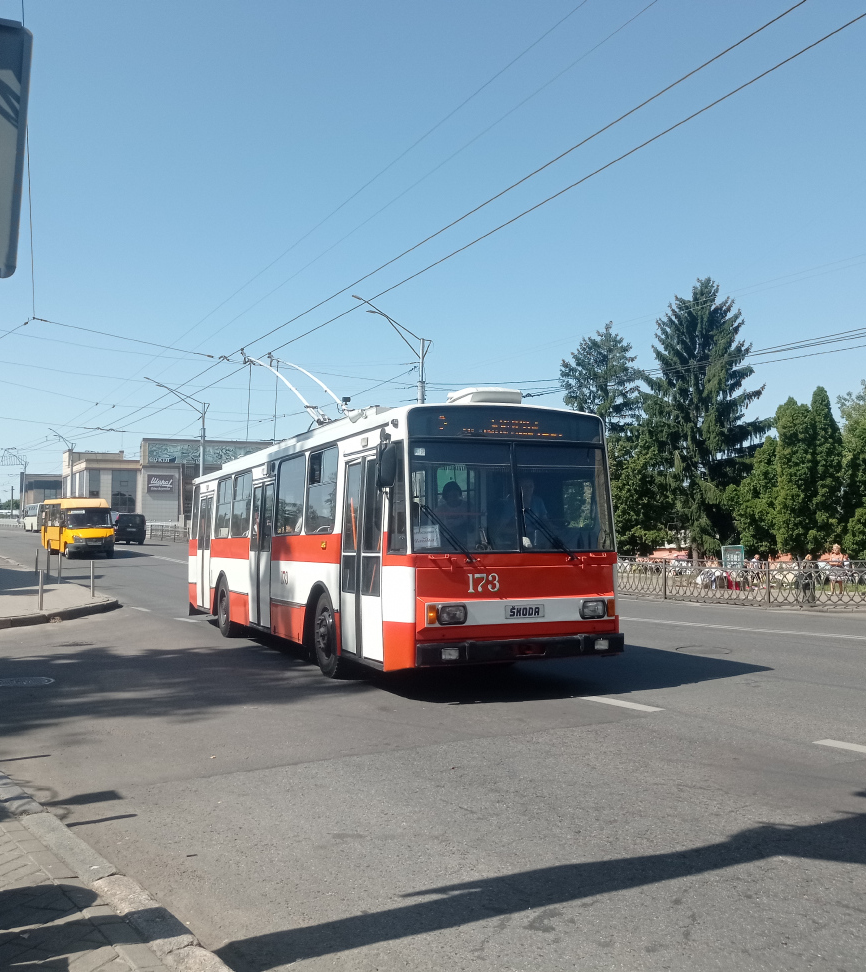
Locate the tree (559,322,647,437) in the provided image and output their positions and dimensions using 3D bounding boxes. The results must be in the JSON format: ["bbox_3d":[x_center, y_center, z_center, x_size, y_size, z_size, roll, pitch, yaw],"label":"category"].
[{"bbox_3d":[10.300,-2.250,63.000,6.000,15.100,6.000,0,-3,0],"label":"tree"}]

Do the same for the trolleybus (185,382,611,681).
[{"bbox_3d":[-1.315,0.796,15.358,2.500,3.200,11.340,1,-3,-23],"label":"trolleybus"}]

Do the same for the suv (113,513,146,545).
[{"bbox_3d":[-19.200,2.680,65.500,1.880,1.880,4.800,2,-4,-25],"label":"suv"}]

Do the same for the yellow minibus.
[{"bbox_3d":[-16.450,1.960,48.600,2.050,2.620,5.700,2,-4,-30],"label":"yellow minibus"}]

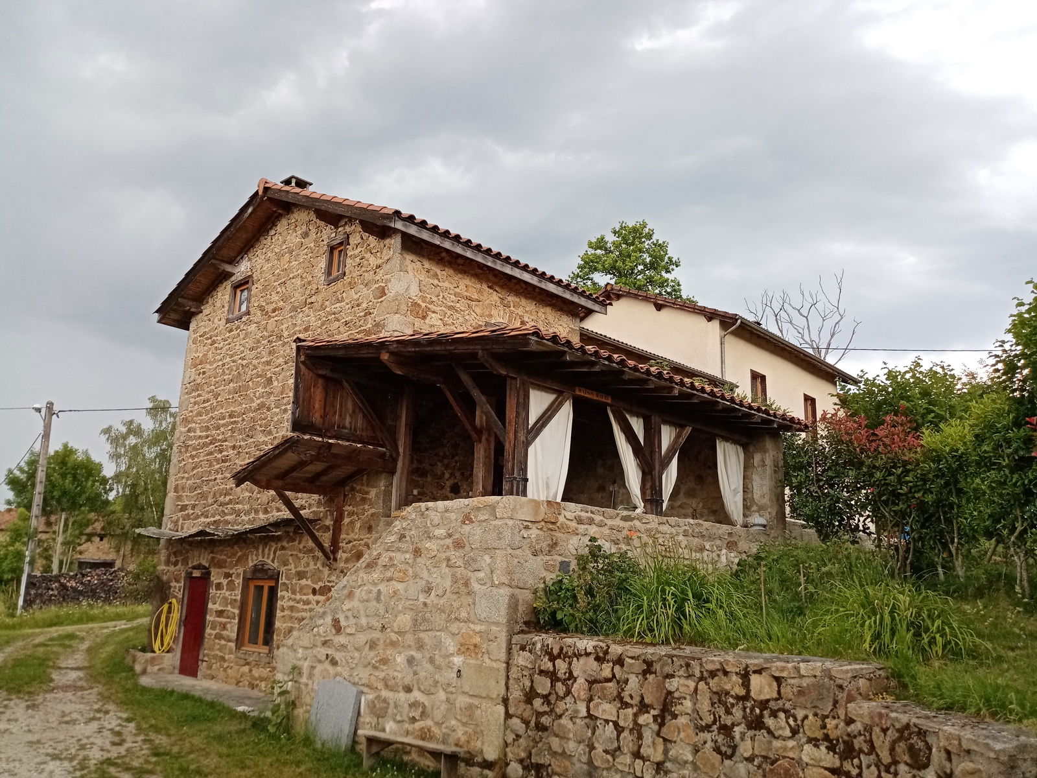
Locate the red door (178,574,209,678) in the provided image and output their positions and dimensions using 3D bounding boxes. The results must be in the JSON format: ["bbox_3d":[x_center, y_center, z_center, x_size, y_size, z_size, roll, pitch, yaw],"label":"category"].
[{"bbox_3d":[-6.324,4.614,15.170,0.840,1.837,0.080,-11,-18,41],"label":"red door"}]

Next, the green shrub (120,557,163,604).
[{"bbox_3d":[-15.042,7.610,31.000,1.600,1.800,1.500,7,-13,-24],"label":"green shrub"}]

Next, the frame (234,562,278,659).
[{"bbox_3d":[-4.565,3.855,13.653,1.100,1.480,0.160,-11,-18,41],"label":"frame"}]

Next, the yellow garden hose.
[{"bbox_3d":[-7.072,4.744,15.594,0.780,1.080,0.170,-11,-18,41],"label":"yellow garden hose"}]

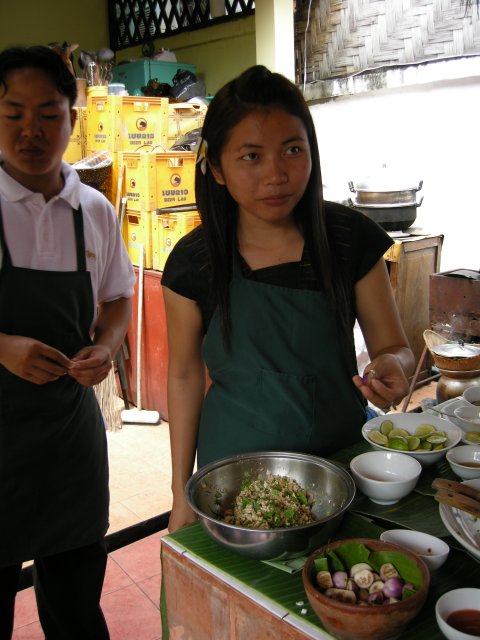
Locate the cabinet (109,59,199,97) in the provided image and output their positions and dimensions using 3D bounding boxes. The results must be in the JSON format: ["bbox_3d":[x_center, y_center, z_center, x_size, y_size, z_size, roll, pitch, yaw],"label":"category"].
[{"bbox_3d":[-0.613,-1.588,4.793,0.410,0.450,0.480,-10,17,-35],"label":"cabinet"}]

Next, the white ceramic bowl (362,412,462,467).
[{"bbox_3d":[0.326,0.237,1.270,0.186,0.052,0.186,0,14,0],"label":"white ceramic bowl"}]

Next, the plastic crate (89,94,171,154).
[{"bbox_3d":[-0.693,-1.206,4.125,0.400,0.322,0.293,-13,19,-42],"label":"plastic crate"}]

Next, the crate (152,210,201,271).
[{"bbox_3d":[-0.245,-0.453,3.757,0.400,0.322,0.293,-13,19,-41],"label":"crate"}]

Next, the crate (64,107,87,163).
[{"bbox_3d":[-1.006,-1.194,4.298,0.310,0.320,0.380,-3,14,-11],"label":"crate"}]

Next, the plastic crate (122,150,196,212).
[{"bbox_3d":[-0.471,-0.827,3.923,0.400,0.322,0.293,-14,19,-43],"label":"plastic crate"}]

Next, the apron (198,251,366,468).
[{"bbox_3d":[0.079,0.218,1.218,0.320,0.760,0.220,-3,14,-10],"label":"apron"}]

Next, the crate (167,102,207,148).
[{"bbox_3d":[-0.341,-1.240,4.390,0.310,0.320,0.390,-1,14,-5],"label":"crate"}]

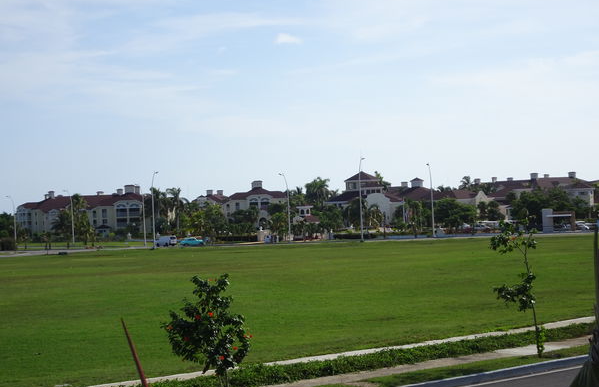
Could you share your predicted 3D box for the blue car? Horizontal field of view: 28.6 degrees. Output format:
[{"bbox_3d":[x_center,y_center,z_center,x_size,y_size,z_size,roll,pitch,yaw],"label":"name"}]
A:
[{"bbox_3d":[-20.289,9.123,221.000,4.850,1.570,1.850,-3,-1,26],"label":"blue car"}]

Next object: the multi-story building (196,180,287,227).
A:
[{"bbox_3d":[-18.242,3.986,370.000,28.000,15.200,18.000,-2,-1,-2],"label":"multi-story building"}]

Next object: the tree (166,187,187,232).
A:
[{"bbox_3d":[-32.622,5.015,312.000,5.300,13.000,5.300,-2,-1,0],"label":"tree"}]

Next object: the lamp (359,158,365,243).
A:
[{"bbox_3d":[10.680,1.194,202.000,0.500,14.300,2.000,-3,-1,20],"label":"lamp"}]

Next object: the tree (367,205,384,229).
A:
[{"bbox_3d":[18.541,5.971,287.000,4.500,6.100,4.500,-2,-1,0],"label":"tree"}]

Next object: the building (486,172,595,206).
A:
[{"bbox_3d":[94.237,0.121,460.000,39.000,15.400,17.000,-2,-1,0],"label":"building"}]

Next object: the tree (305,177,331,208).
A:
[{"bbox_3d":[4.621,2.845,302.000,6.600,13.900,6.600,-2,-1,0],"label":"tree"}]

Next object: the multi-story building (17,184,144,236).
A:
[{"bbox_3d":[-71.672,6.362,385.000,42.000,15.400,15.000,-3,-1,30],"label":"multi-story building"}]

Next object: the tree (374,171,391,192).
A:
[{"bbox_3d":[22.718,1.754,322.000,4.600,15.000,4.600,-2,-1,0],"label":"tree"}]

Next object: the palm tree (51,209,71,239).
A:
[{"bbox_3d":[-64.606,8.614,318.000,5.400,8.700,5.400,-2,-1,0],"label":"palm tree"}]

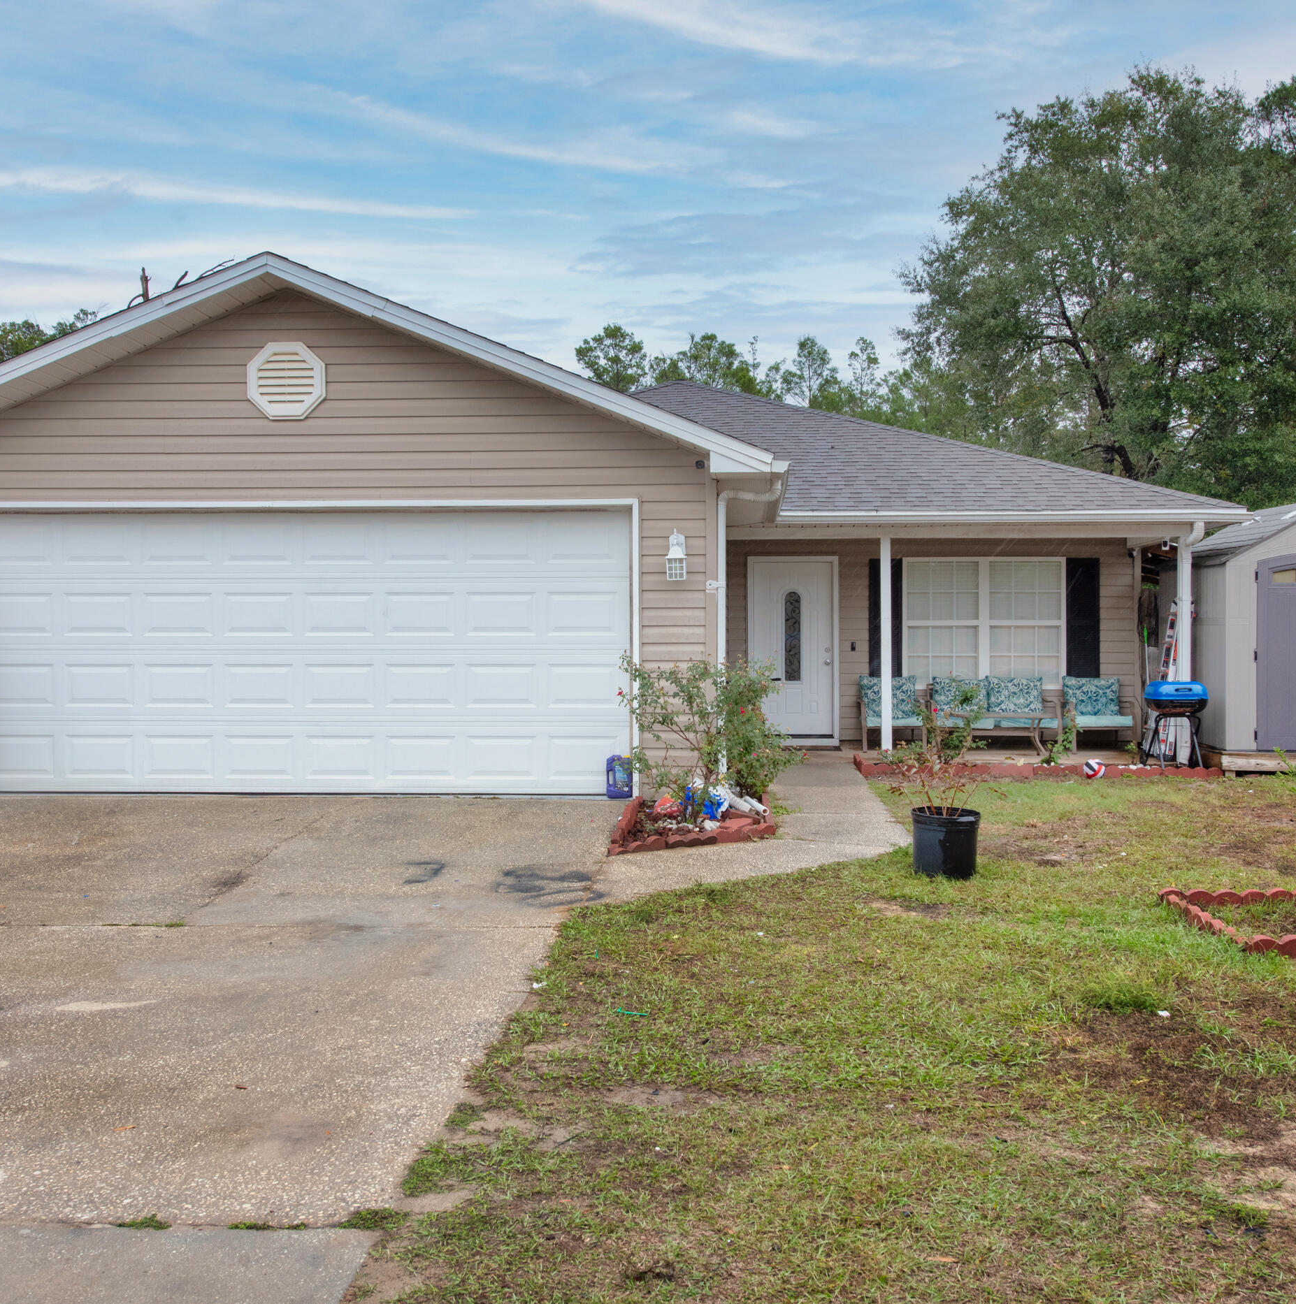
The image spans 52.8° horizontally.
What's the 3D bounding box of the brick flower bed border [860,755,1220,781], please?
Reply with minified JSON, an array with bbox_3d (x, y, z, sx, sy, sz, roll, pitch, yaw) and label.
[{"bbox_3d":[3.848,1.154,12.950,3.500,0.150,0.750,0,1,2],"label":"brick flower bed border"}]

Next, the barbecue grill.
[{"bbox_3d":[5.222,0.706,12.950,0.660,0.870,0.500,0,1,2],"label":"barbecue grill"}]

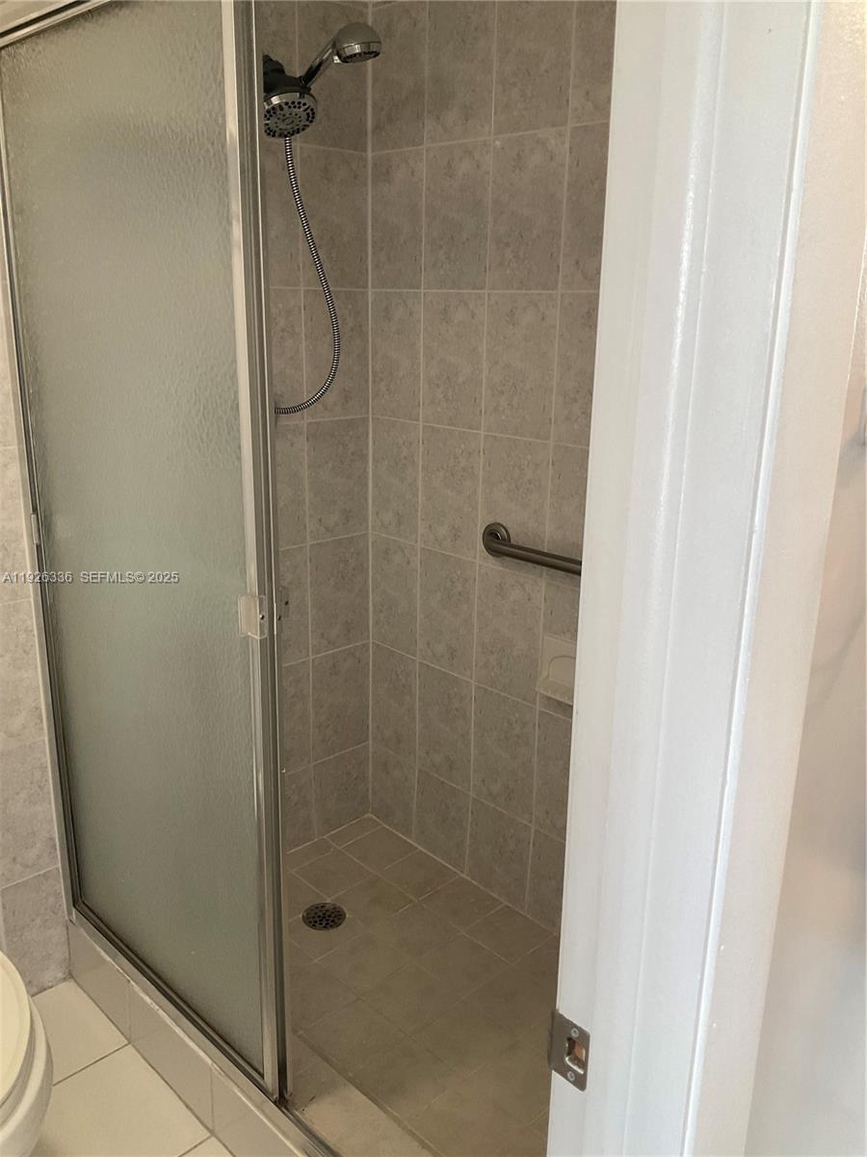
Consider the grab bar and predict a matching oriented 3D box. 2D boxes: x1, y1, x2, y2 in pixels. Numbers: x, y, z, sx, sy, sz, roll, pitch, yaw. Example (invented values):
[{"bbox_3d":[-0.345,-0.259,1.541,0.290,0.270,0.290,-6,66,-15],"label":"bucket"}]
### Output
[{"bbox_3d":[0.324,-0.016,1.969,0.075,0.078,0.685,-14,23,-41],"label":"grab bar"}]

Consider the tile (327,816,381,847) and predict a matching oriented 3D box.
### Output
[{"bbox_3d":[-0.222,0.726,2.754,0.159,0.010,0.053,-17,25,-41],"label":"tile"}]

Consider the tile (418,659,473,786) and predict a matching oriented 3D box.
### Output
[{"bbox_3d":[0.032,0.385,2.513,0.010,0.307,0.203,-14,22,-42],"label":"tile"}]

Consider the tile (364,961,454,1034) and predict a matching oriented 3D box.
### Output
[{"bbox_3d":[-0.050,0.917,2.105,0.153,0.010,0.153,-17,25,-41],"label":"tile"}]

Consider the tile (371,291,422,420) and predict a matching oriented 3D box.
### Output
[{"bbox_3d":[-0.089,-0.537,2.343,0.010,0.302,0.186,-14,23,-42],"label":"tile"}]

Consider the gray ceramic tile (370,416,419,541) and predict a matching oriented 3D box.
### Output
[{"bbox_3d":[-0.095,-0.246,2.430,0.010,0.301,0.185,-14,23,-42],"label":"gray ceramic tile"}]

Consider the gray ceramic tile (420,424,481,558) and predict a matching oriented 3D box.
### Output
[{"bbox_3d":[0.042,-0.209,2.338,0.010,0.307,0.203,-14,22,-42],"label":"gray ceramic tile"}]

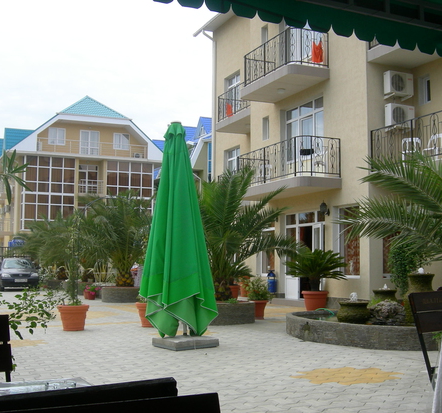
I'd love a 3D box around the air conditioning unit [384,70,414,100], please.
[{"bbox_3d":[4.416,-3.030,17.362,0.750,0.550,0.260,3,-6,-23],"label":"air conditioning unit"}]

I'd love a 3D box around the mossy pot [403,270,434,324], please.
[{"bbox_3d":[3.091,1.433,10.800,0.550,0.800,0.550,1,-5,0],"label":"mossy pot"}]

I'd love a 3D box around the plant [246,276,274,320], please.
[{"bbox_3d":[0.787,1.871,14.300,0.540,0.900,0.540,1,-5,0],"label":"plant"}]

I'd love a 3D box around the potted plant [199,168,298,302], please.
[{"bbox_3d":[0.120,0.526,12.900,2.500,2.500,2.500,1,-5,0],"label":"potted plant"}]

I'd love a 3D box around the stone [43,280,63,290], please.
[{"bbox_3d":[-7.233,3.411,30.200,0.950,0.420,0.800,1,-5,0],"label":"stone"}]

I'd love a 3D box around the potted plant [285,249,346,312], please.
[{"bbox_3d":[2.264,1.776,16.767,1.400,1.500,1.400,1,-5,0],"label":"potted plant"}]

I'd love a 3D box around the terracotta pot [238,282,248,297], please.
[{"bbox_3d":[0.732,2.596,21.800,0.440,0.450,0.440,1,-5,0],"label":"terracotta pot"}]

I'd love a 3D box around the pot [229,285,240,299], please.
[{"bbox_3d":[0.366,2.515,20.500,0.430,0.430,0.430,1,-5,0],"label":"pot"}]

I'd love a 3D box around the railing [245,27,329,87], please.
[{"bbox_3d":[1.826,-4.147,20.074,1.130,0.980,2.900,3,-6,-23],"label":"railing"}]

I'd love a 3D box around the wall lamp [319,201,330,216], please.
[{"bbox_3d":[2.733,0.073,18.533,0.320,0.420,0.220,3,-6,-23],"label":"wall lamp"}]

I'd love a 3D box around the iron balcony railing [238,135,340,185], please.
[{"bbox_3d":[1.836,-1.127,19.711,1.140,1.010,3.850,3,-6,-23],"label":"iron balcony railing"}]

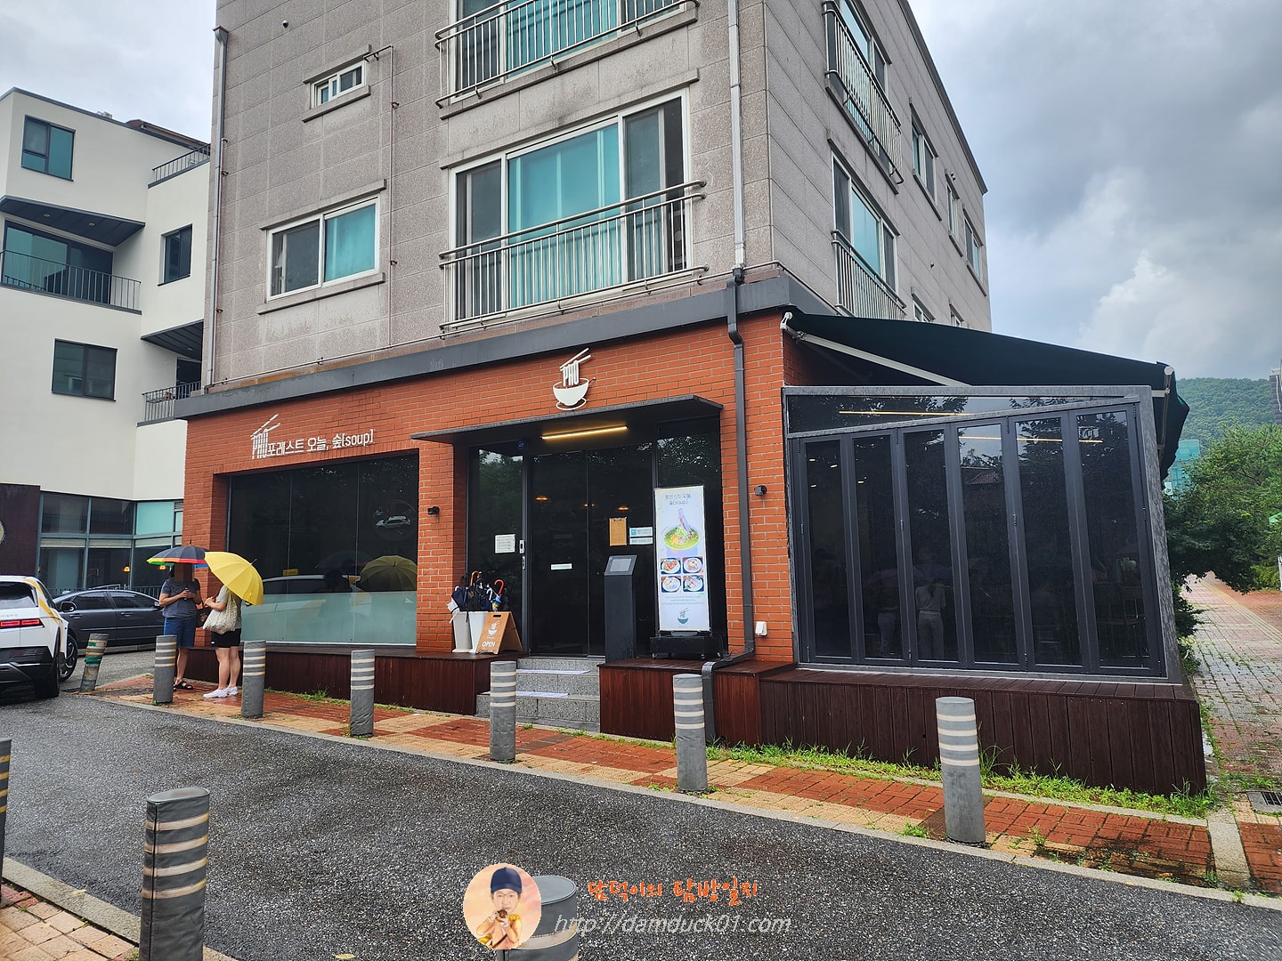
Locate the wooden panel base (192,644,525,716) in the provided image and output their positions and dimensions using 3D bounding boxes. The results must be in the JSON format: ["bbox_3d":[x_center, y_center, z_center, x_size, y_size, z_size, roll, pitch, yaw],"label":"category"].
[{"bbox_3d":[-3.773,2.340,10.275,5.200,0.550,0.650,-5,-8,30],"label":"wooden panel base"}]

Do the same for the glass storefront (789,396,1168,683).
[{"bbox_3d":[2.740,0.322,7.403,2.994,2.684,0.180,-5,-8,30],"label":"glass storefront"}]

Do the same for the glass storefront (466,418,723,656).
[{"bbox_3d":[-0.667,0.709,9.725,3.555,2.576,0.160,-5,-8,30],"label":"glass storefront"}]

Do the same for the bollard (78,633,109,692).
[{"bbox_3d":[-6.987,2.339,10.874,0.197,0.760,0.197,18,6,31],"label":"bollard"}]

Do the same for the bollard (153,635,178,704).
[{"bbox_3d":[-5.650,2.242,10.109,0.197,0.765,0.197,-5,-8,30],"label":"bollard"}]

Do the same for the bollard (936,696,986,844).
[{"bbox_3d":[1.717,1.549,4.555,0.200,0.745,0.200,-5,-8,30],"label":"bollard"}]

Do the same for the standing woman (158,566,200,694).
[{"bbox_3d":[-5.923,1.874,11.071,0.380,1.640,0.480,-7,-9,43],"label":"standing woman"}]

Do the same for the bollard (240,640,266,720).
[{"bbox_3d":[-4.008,2.060,8.816,0.197,0.765,0.197,-5,-8,30],"label":"bollard"}]

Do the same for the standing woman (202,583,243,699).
[{"bbox_3d":[-5.091,1.813,10.428,0.450,1.610,0.450,-2,-7,3],"label":"standing woman"}]

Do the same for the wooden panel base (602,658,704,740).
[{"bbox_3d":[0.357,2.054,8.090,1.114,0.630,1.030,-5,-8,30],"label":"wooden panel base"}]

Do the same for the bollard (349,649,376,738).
[{"bbox_3d":[-2.513,1.925,7.715,0.200,0.745,0.200,-5,-8,30],"label":"bollard"}]

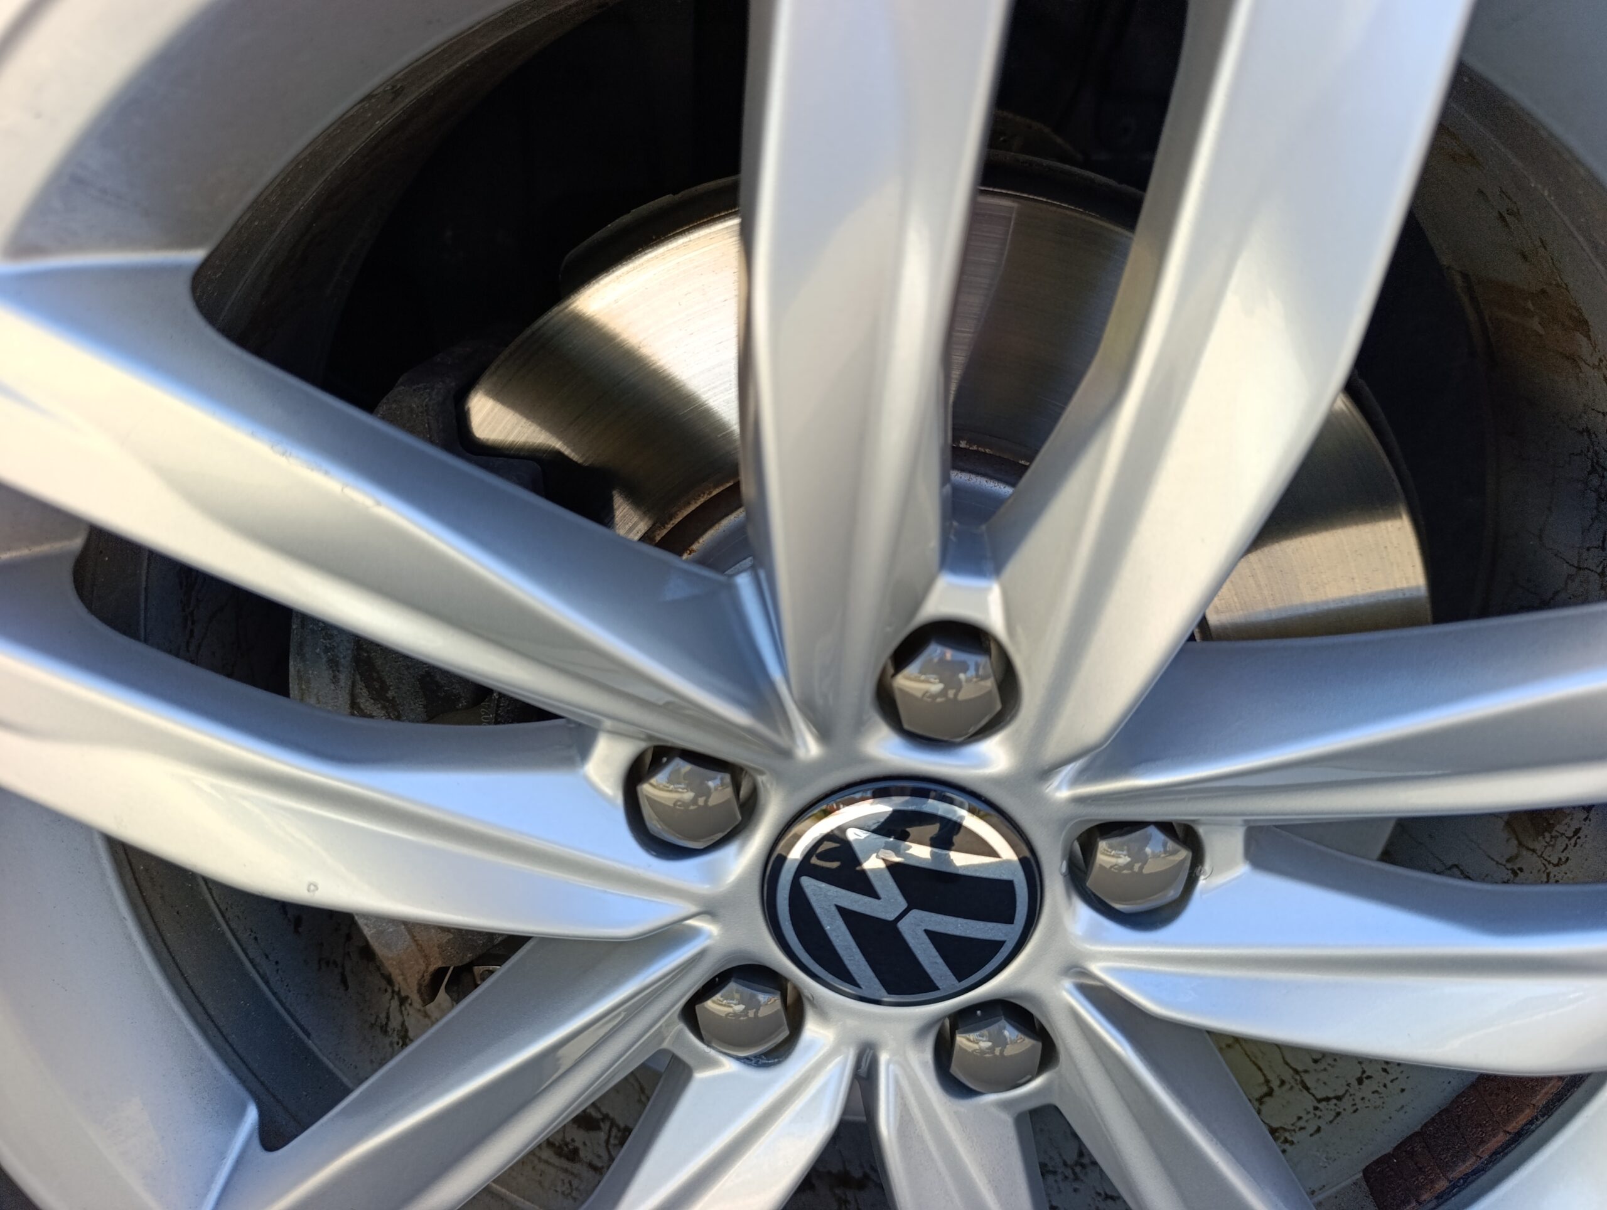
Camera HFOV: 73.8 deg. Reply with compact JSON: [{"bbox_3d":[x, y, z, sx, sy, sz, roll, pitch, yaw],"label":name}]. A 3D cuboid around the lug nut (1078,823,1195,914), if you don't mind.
[{"bbox_3d":[0.079,0.060,0.256,0.025,0.025,0.019,0,23,3],"label":"lug nut"}]

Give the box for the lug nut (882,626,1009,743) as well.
[{"bbox_3d":[0.032,0.017,0.240,0.025,0.025,0.019,0,23,3],"label":"lug nut"}]

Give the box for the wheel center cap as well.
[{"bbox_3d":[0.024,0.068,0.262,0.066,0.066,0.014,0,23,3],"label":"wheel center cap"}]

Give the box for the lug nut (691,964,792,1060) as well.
[{"bbox_3d":[-0.015,0.104,0.280,0.025,0.025,0.019,0,23,3],"label":"lug nut"}]

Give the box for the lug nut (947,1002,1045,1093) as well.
[{"bbox_3d":[0.050,0.114,0.281,0.025,0.025,0.019,0,23,3],"label":"lug nut"}]

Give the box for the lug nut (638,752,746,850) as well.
[{"bbox_3d":[-0.026,0.044,0.255,0.025,0.025,0.019,0,23,3],"label":"lug nut"}]

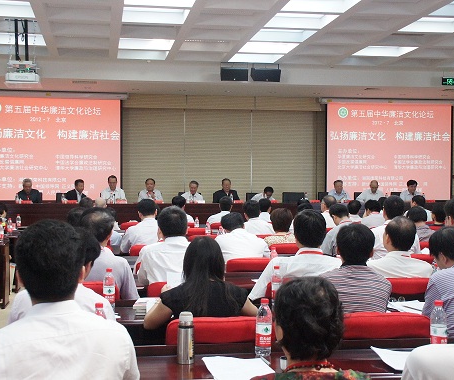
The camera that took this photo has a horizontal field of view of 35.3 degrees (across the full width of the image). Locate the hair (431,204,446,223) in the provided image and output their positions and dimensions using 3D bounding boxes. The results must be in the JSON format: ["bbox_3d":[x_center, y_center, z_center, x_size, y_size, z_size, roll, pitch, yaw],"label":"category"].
[{"bbox_3d":[2.820,0.317,9.500,0.190,0.220,0.220,0,1,-12],"label":"hair"}]

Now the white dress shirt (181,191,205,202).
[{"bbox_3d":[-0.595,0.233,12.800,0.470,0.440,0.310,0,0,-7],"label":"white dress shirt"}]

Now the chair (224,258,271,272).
[{"bbox_3d":[0.205,0.927,5.500,0.530,0.850,0.580,0,1,-10],"label":"chair"}]

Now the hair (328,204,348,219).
[{"bbox_3d":[1.207,0.233,7.800,0.190,0.180,0.210,0,0,-30],"label":"hair"}]

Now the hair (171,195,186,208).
[{"bbox_3d":[-0.672,0.172,10.000,0.190,0.210,0.220,0,1,8],"label":"hair"}]

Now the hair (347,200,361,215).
[{"bbox_3d":[1.718,0.235,9.600,0.180,0.200,0.200,0,0,-6],"label":"hair"}]

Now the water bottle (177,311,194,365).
[{"bbox_3d":[-0.158,0.571,2.760,0.066,0.199,0.066,0,0,-9],"label":"water bottle"}]

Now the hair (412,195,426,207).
[{"bbox_3d":[2.821,0.166,10.500,0.180,0.180,0.205,0,0,-27],"label":"hair"}]

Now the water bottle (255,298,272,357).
[{"bbox_3d":[0.153,0.568,2.940,0.065,0.233,0.065,2,1,-10],"label":"water bottle"}]

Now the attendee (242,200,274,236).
[{"bbox_3d":[0.282,0.726,8.050,0.500,1.230,0.760,0,1,-10],"label":"attendee"}]

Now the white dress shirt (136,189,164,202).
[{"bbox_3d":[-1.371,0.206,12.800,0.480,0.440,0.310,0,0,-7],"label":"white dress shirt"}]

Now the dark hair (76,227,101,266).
[{"bbox_3d":[-0.667,0.259,3.250,0.185,0.200,0.210,0,0,18],"label":"dark hair"}]

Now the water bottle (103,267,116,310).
[{"bbox_3d":[-0.653,0.556,3.970,0.065,0.233,0.065,0,1,-10],"label":"water bottle"}]

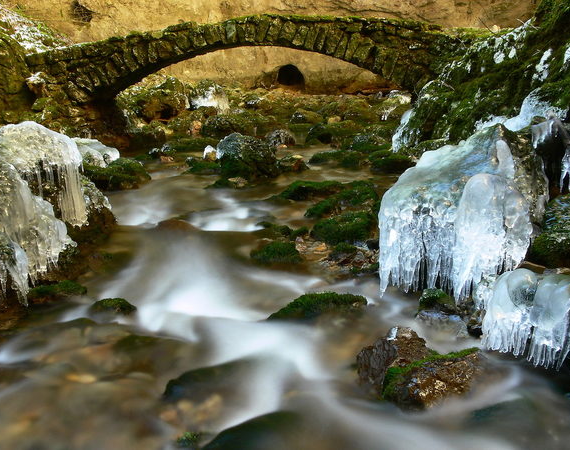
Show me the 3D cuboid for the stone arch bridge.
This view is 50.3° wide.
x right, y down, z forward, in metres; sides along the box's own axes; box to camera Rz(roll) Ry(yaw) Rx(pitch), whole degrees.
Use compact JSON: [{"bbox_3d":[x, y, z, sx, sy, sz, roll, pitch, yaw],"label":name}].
[{"bbox_3d":[-0.671,-2.419,8.950,6.350,1.300,0.950,3,16,13],"label":"stone arch bridge"}]

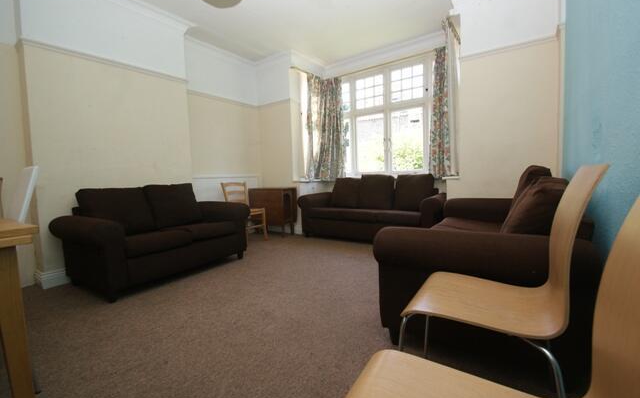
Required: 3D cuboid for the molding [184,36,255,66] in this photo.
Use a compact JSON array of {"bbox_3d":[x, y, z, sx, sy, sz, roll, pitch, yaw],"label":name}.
[{"bbox_3d":[-1.415,-2.237,4.072,0.109,0.100,1.283,1,6,35],"label":"molding"}]

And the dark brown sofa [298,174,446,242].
[{"bbox_3d":[0.717,0.127,3.851,2.047,0.892,0.865,1,6,35],"label":"dark brown sofa"}]

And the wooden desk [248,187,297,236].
[{"bbox_3d":[-0.789,0.207,4.449,0.764,0.751,0.309,1,6,35],"label":"wooden desk"}]

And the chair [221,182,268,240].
[{"bbox_3d":[-1.092,0.197,3.860,0.464,0.887,0.473,1,6,35],"label":"chair"}]

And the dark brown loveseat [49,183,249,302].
[{"bbox_3d":[-1.562,0.303,2.760,0.865,0.887,1.547,1,6,35],"label":"dark brown loveseat"}]

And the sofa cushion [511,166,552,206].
[{"bbox_3d":[1.414,0.015,1.857,0.182,0.482,0.519,23,18,31],"label":"sofa cushion"}]

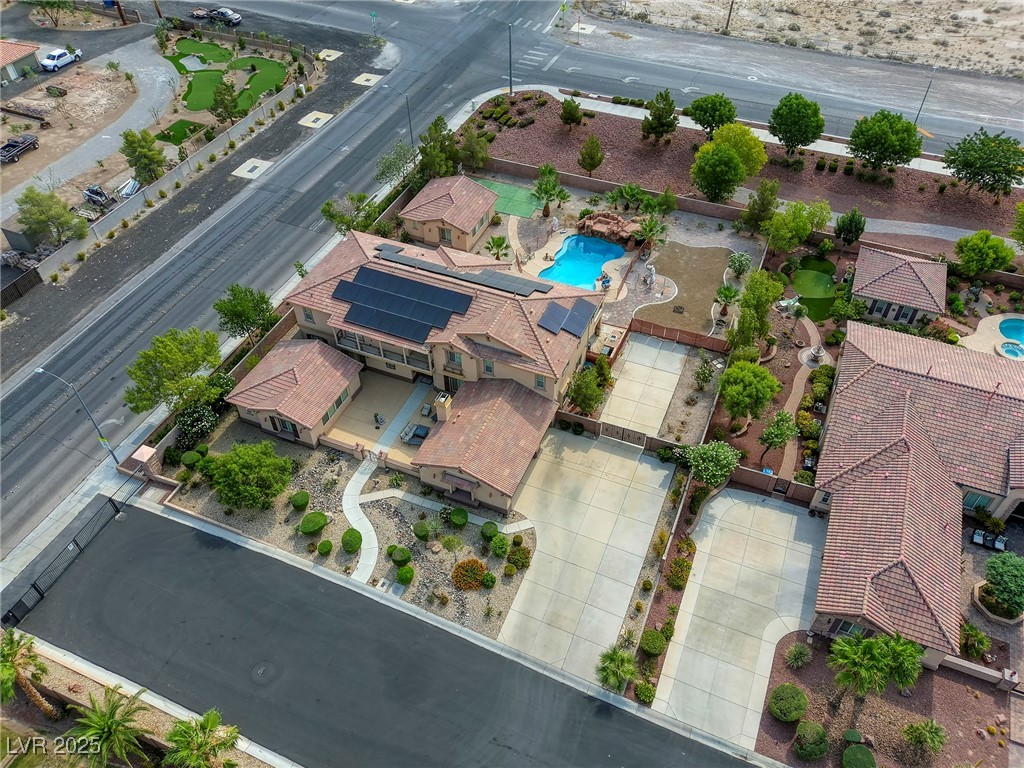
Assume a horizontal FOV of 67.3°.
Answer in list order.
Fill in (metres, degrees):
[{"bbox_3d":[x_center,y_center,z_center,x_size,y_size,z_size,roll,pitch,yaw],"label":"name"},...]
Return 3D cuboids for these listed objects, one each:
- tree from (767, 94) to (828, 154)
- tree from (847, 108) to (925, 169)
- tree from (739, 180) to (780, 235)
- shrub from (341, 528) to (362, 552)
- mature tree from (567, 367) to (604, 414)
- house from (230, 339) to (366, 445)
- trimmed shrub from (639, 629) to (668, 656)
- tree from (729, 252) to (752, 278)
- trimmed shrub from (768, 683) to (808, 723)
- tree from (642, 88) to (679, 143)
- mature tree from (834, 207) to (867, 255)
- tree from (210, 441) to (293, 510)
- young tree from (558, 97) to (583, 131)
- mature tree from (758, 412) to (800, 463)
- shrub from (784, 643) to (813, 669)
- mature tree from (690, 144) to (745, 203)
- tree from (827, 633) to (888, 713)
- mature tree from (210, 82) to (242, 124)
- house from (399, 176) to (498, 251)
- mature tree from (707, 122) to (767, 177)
[{"bbox_3d":[33.647,-30.451,91.439,6.260,7.910,6.260,0,46,0],"label":"tree"},{"bbox_3d":[43.135,-27.979,89.559,7.900,7.110,7.900,0,46,0],"label":"tree"},{"bbox_3d":[25.831,-18.378,80.631,3.560,6.740,3.560,0,46,0],"label":"tree"},{"bbox_3d":[-11.350,11.180,54.687,1.420,1.600,1.420,0,45,0],"label":"shrub"},{"bbox_3d":[6.011,0.699,62.011,2.870,5.000,2.870,0,46,0],"label":"mature tree"},{"bbox_3d":[-17.639,0.361,63.063,8.200,4.200,7.740,16,48,16],"label":"house"},{"bbox_3d":[9.063,16.559,49.234,1.710,1.200,1.710,0,46,0],"label":"trimmed shrub"},{"bbox_3d":[22.675,-11.712,76.609,2.170,3.290,2.170,0,46,0],"label":"tree"},{"bbox_3d":[16.254,18.701,45.270,2.220,1.400,2.220,17,48,16],"label":"trimmed shrub"},{"bbox_3d":[18.217,-32.747,94.311,4.200,6.600,4.200,0,45,0],"label":"tree"},{"bbox_3d":[33.700,-14.937,77.088,2.750,5.900,2.750,0,45,0],"label":"mature tree"},{"bbox_3d":[-19.243,6.834,57.096,5.790,3.760,5.790,0,46,0],"label":"tree"},{"bbox_3d":[7.370,-33.425,95.562,2.720,4.400,2.720,0,46,0],"label":"young tree"},{"bbox_3d":[19.630,3.944,57.282,2.730,4.730,2.730,17,48,16],"label":"mature tree"},{"bbox_3d":[17.635,16.752,47.433,1.580,1.000,1.580,17,48,16],"label":"shrub"},{"bbox_3d":[21.807,-22.223,81.470,5.690,6.550,5.690,17,48,16],"label":"mature tree"},{"bbox_3d":[20.382,17.246,45.490,3.500,5.500,3.500,16,48,16],"label":"tree"},{"bbox_3d":[-35.288,-34.569,94.927,3.850,5.350,3.850,17,48,16],"label":"mature tree"},{"bbox_3d":[-6.554,-18.260,81.071,7.990,4.200,7.530,16,48,16],"label":"house"},{"bbox_3d":[25.265,-26.108,87.838,7.400,6.400,7.400,0,45,0],"label":"mature tree"}]

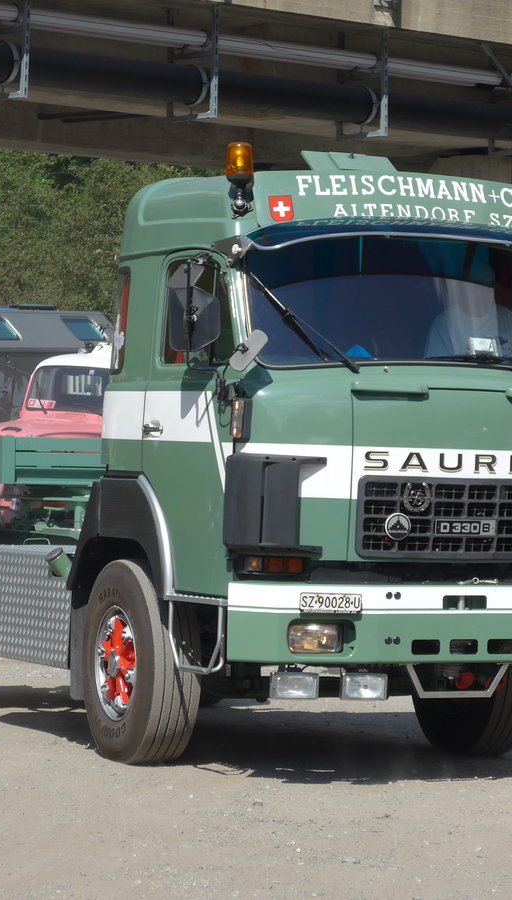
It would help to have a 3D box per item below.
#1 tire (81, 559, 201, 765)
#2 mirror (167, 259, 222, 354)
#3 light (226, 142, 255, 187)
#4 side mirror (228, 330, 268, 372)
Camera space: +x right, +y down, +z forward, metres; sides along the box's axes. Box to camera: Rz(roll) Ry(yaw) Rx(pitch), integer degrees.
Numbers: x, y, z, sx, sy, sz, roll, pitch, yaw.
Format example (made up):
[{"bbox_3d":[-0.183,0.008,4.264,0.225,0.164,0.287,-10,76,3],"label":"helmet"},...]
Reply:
[{"bbox_3d":[-0.594,1.094,16.030,0.295,1.040,1.050,1,0,-24],"label":"tire"},{"bbox_3d":[-0.296,-0.690,14.998,0.265,0.460,0.140,1,0,7],"label":"mirror"},{"bbox_3d":[-0.075,-1.390,15.190,0.135,0.215,0.135,1,0,0],"label":"light"},{"bbox_3d":[-0.035,-0.464,14.695,0.140,0.220,0.050,29,-19,38],"label":"side mirror"}]

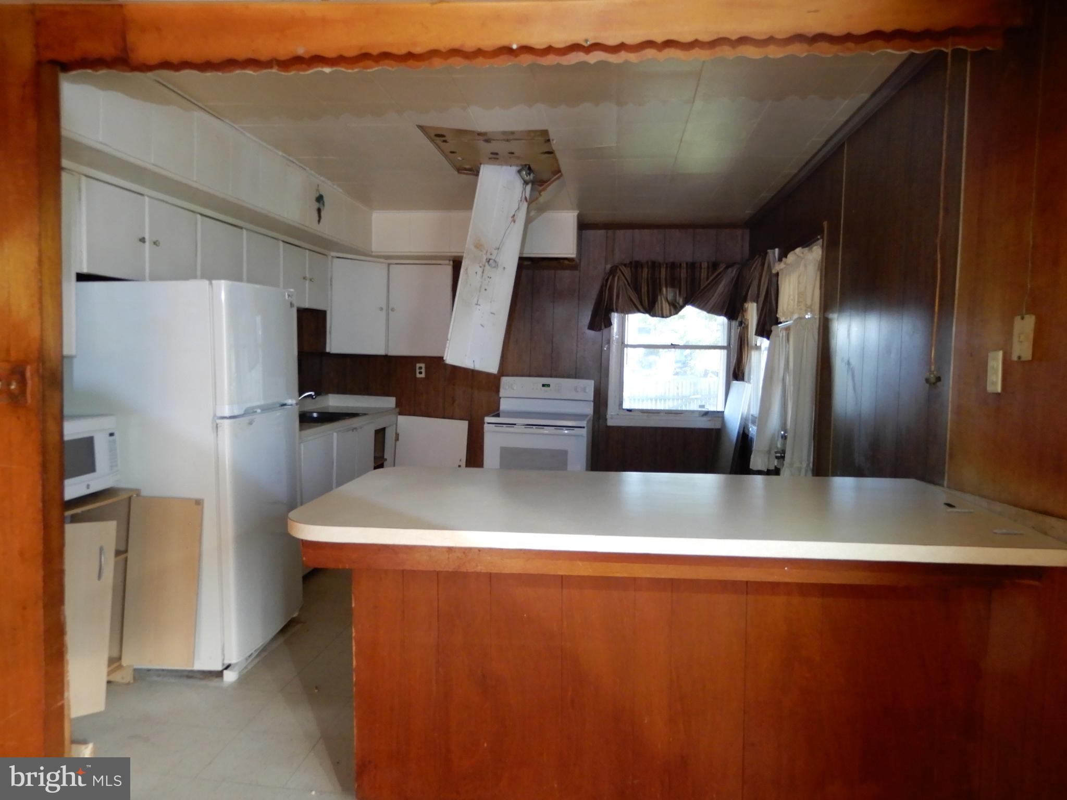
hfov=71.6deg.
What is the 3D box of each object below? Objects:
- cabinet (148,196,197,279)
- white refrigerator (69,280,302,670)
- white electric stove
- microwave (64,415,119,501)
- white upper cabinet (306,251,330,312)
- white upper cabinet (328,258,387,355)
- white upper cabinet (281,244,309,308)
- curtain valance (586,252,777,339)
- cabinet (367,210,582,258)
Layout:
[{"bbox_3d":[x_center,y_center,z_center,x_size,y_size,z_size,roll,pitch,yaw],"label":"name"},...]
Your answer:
[{"bbox_3d":[-1.916,-0.759,3.635,0.300,0.410,0.420,2,4,7],"label":"cabinet"},{"bbox_3d":[-1.544,0.318,3.409,0.700,1.670,0.690,2,4,7],"label":"white refrigerator"},{"bbox_3d":[0.047,0.440,5.732,0.760,1.195,0.670,2,4,7],"label":"white electric stove"},{"bbox_3d":[-1.909,0.221,2.776,0.380,0.285,0.500,1,4,4],"label":"microwave"},{"bbox_3d":[-1.710,-0.861,5.349,0.300,0.410,0.350,2,4,7],"label":"white upper cabinet"},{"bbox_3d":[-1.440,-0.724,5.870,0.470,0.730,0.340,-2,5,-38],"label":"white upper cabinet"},{"bbox_3d":[-1.754,-0.839,4.983,0.300,0.410,0.385,2,4,7],"label":"white upper cabinet"},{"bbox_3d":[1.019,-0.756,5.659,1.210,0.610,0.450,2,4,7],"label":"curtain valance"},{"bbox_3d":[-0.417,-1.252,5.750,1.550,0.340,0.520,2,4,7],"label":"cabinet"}]

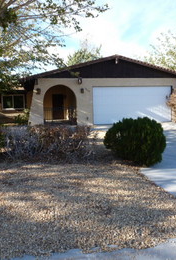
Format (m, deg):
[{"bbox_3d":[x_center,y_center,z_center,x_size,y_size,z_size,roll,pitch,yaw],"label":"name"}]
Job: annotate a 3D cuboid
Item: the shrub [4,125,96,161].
[{"bbox_3d":[-1.030,0.290,6.300,2.300,0.900,1.150,-1,7,0],"label":"shrub"}]

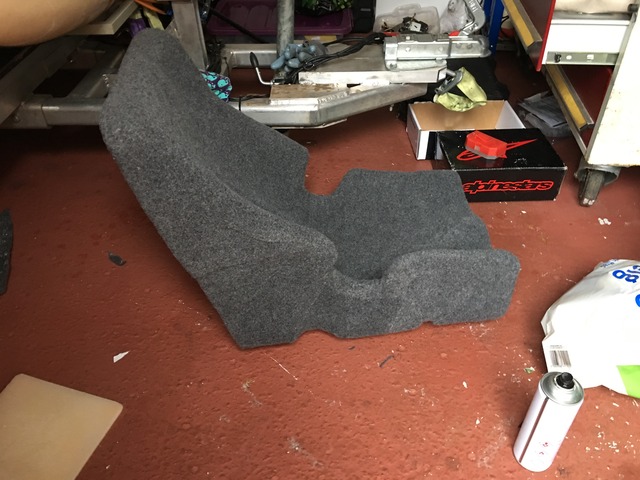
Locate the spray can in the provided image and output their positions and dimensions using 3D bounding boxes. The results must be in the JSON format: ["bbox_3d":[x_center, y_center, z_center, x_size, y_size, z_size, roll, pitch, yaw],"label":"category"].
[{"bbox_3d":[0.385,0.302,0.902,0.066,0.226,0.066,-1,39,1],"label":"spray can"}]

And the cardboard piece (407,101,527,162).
[{"bbox_3d":[0.494,-0.381,1.851,0.342,0.107,0.209,-2,39,-1],"label":"cardboard piece"}]

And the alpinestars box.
[{"bbox_3d":[0.542,-0.233,1.659,0.323,0.112,0.239,-1,39,0],"label":"alpinestars box"}]

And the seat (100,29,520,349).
[{"bbox_3d":[0.020,-0.141,1.167,0.784,0.597,0.440,-6,39,-6],"label":"seat"}]

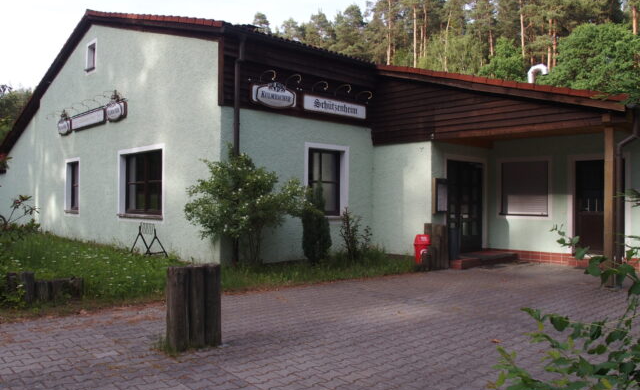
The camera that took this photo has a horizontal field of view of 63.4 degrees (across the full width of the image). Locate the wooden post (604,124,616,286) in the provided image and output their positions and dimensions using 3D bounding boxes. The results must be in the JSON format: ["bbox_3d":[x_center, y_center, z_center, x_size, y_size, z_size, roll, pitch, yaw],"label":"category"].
[{"bbox_3d":[4.895,0.194,8.730,0.130,2.678,0.130,1,-1,-43],"label":"wooden post"}]

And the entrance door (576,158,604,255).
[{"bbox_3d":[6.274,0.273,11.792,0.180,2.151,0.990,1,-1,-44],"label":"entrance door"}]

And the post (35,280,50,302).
[{"bbox_3d":[-3.163,1.100,5.900,0.175,0.251,0.175,1,-1,-44],"label":"post"}]

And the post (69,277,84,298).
[{"bbox_3d":[-2.893,1.114,6.150,0.180,0.244,0.180,1,-1,-44],"label":"post"}]

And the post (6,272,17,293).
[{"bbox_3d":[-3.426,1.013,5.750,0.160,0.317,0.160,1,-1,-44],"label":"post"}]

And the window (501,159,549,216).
[{"bbox_3d":[4.862,-0.143,12.330,0.100,1.260,1.155,1,-1,-43],"label":"window"}]

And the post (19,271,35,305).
[{"bbox_3d":[-3.477,1.101,6.150,0.170,0.375,0.170,0,0,0],"label":"post"}]

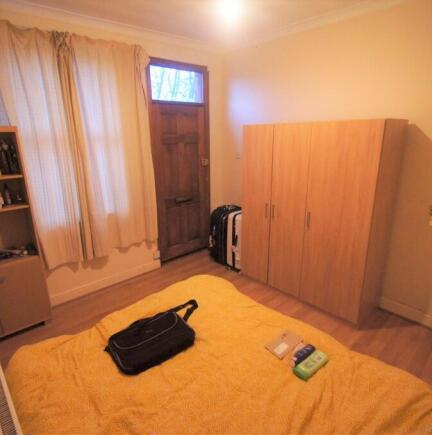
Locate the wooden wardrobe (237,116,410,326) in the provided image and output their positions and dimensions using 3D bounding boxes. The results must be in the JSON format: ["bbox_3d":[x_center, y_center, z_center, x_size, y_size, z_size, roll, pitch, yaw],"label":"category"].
[{"bbox_3d":[0.969,-0.041,2.894,0.494,1.778,1.437,-13,19,-39],"label":"wooden wardrobe"}]

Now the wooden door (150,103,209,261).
[{"bbox_3d":[-0.460,-0.469,3.910,0.877,2.117,0.050,-14,20,-40],"label":"wooden door"}]

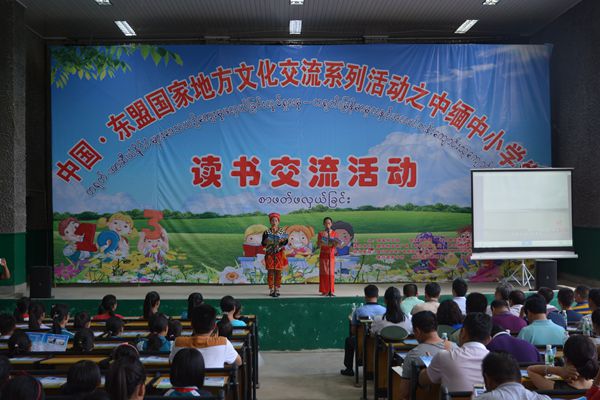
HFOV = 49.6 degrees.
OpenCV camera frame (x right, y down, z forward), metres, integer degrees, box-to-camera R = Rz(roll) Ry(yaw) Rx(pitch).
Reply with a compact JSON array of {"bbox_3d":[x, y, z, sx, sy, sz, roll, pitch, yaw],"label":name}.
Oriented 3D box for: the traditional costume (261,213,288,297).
[{"bbox_3d":[-0.516,1.113,13.150,0.560,1.700,0.420,0,-1,-2],"label":"traditional costume"}]

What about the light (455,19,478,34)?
[{"bbox_3d":[4.066,-4.265,15.900,0.300,0.080,1.200,0,-1,-2],"label":"light"}]

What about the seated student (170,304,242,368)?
[{"bbox_3d":[-0.658,1.334,4.700,0.520,1.200,0.750,0,-1,-2],"label":"seated student"}]

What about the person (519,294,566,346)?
[{"bbox_3d":[2.280,1.530,6.200,0.520,1.300,0.780,0,-1,-3],"label":"person"}]

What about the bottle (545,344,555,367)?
[{"bbox_3d":[1.710,1.099,4.450,0.065,0.215,0.065,0,-1,-2],"label":"bottle"}]

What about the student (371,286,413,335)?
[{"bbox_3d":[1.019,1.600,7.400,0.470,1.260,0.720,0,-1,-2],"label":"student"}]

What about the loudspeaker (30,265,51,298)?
[{"bbox_3d":[-5.150,1.640,12.920,0.390,0.610,0.370,0,-1,-15],"label":"loudspeaker"}]

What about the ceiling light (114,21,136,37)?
[{"bbox_3d":[-3.945,-3.910,14.750,0.280,0.090,1.200,0,-1,-2],"label":"ceiling light"}]

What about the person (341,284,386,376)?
[{"bbox_3d":[0.870,1.810,8.950,0.560,1.310,0.750,0,-1,-3],"label":"person"}]

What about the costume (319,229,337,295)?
[{"bbox_3d":[0.540,1.240,12.900,0.400,1.350,0.320,0,-1,0],"label":"costume"}]

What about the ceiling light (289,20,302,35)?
[{"bbox_3d":[-0.103,-4.250,15.900,0.300,0.080,1.200,0,-1,-2],"label":"ceiling light"}]

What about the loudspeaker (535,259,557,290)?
[{"bbox_3d":[5.060,1.500,13.300,0.390,0.610,0.370,-1,-1,12],"label":"loudspeaker"}]

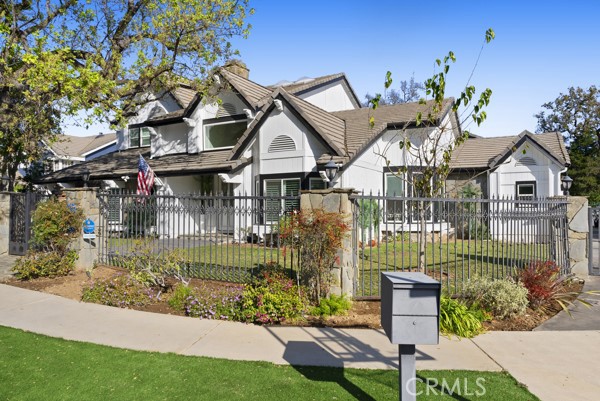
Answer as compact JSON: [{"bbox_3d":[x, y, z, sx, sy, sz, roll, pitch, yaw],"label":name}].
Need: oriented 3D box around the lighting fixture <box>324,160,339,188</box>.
[{"bbox_3d":[0.545,-0.443,7.500,0.245,0.490,0.245,0,0,12],"label":"lighting fixture"}]

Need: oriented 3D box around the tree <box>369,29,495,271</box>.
[{"bbox_3d":[2.942,-1.119,9.700,2.750,5.450,2.500,0,0,0],"label":"tree"}]

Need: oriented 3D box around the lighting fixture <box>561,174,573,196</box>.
[{"bbox_3d":[6.208,-0.342,10.100,0.260,0.480,0.260,0,0,23],"label":"lighting fixture"}]

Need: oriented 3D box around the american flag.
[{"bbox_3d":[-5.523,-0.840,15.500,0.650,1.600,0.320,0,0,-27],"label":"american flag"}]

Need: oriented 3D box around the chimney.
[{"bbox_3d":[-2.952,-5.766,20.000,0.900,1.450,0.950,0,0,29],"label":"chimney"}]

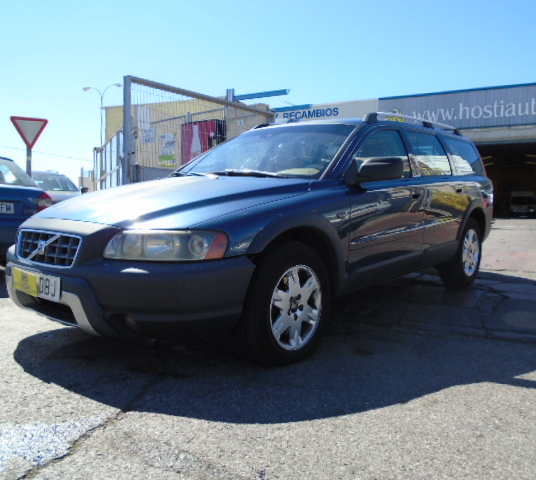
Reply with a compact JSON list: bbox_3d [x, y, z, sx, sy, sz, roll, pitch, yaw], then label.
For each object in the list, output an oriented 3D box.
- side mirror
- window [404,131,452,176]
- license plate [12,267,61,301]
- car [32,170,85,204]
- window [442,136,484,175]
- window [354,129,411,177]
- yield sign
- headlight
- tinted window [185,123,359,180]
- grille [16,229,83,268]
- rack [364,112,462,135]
[{"bbox_3d":[0.679,-0.434,3.004,0.220,0.180,0.300,5,8,41],"label":"side mirror"},{"bbox_3d":[1.336,-0.716,4.071,0.060,0.415,0.890,-30,-15,39],"label":"window"},{"bbox_3d":[-1.150,0.215,2.369,0.520,0.110,0.025,5,10,41],"label":"license plate"},{"bbox_3d":[-5.920,-1.053,12.500,1.760,1.450,4.350,-6,8,-44],"label":"car"},{"bbox_3d":[1.923,-0.811,4.767,0.060,0.415,0.990,-29,-14,35],"label":"window"},{"bbox_3d":[0.802,-0.640,3.453,0.060,0.410,0.970,-30,-15,39],"label":"window"},{"bbox_3d":[-4.809,-2.159,9.700,0.710,0.620,0.050,-5,8,-40],"label":"yield sign"},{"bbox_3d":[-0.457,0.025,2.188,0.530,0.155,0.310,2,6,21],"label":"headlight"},{"bbox_3d":[-0.021,-0.659,3.591,1.400,0.140,0.900,5,36,41],"label":"tinted window"},{"bbox_3d":[-1.109,0.040,2.400,0.650,0.158,0.080,5,-1,41],"label":"grille"},{"bbox_3d":[1.349,-1.000,4.261,0.070,0.110,2.050,5,8,41],"label":"rack"}]

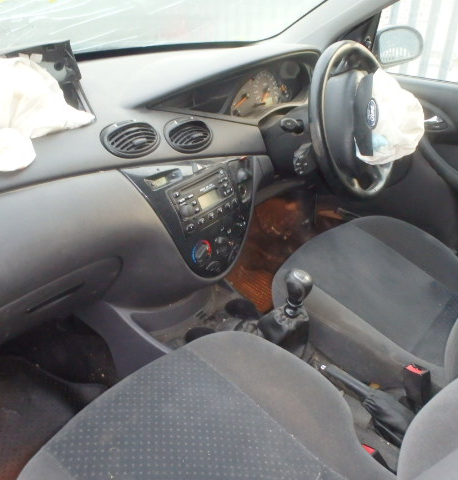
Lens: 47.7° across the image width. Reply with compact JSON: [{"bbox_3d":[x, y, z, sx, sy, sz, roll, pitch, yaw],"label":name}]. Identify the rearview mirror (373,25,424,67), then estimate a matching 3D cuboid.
[{"bbox_3d":[0.523,-0.620,1.653,0.190,0.132,0.100,-12,34,-20],"label":"rearview mirror"}]

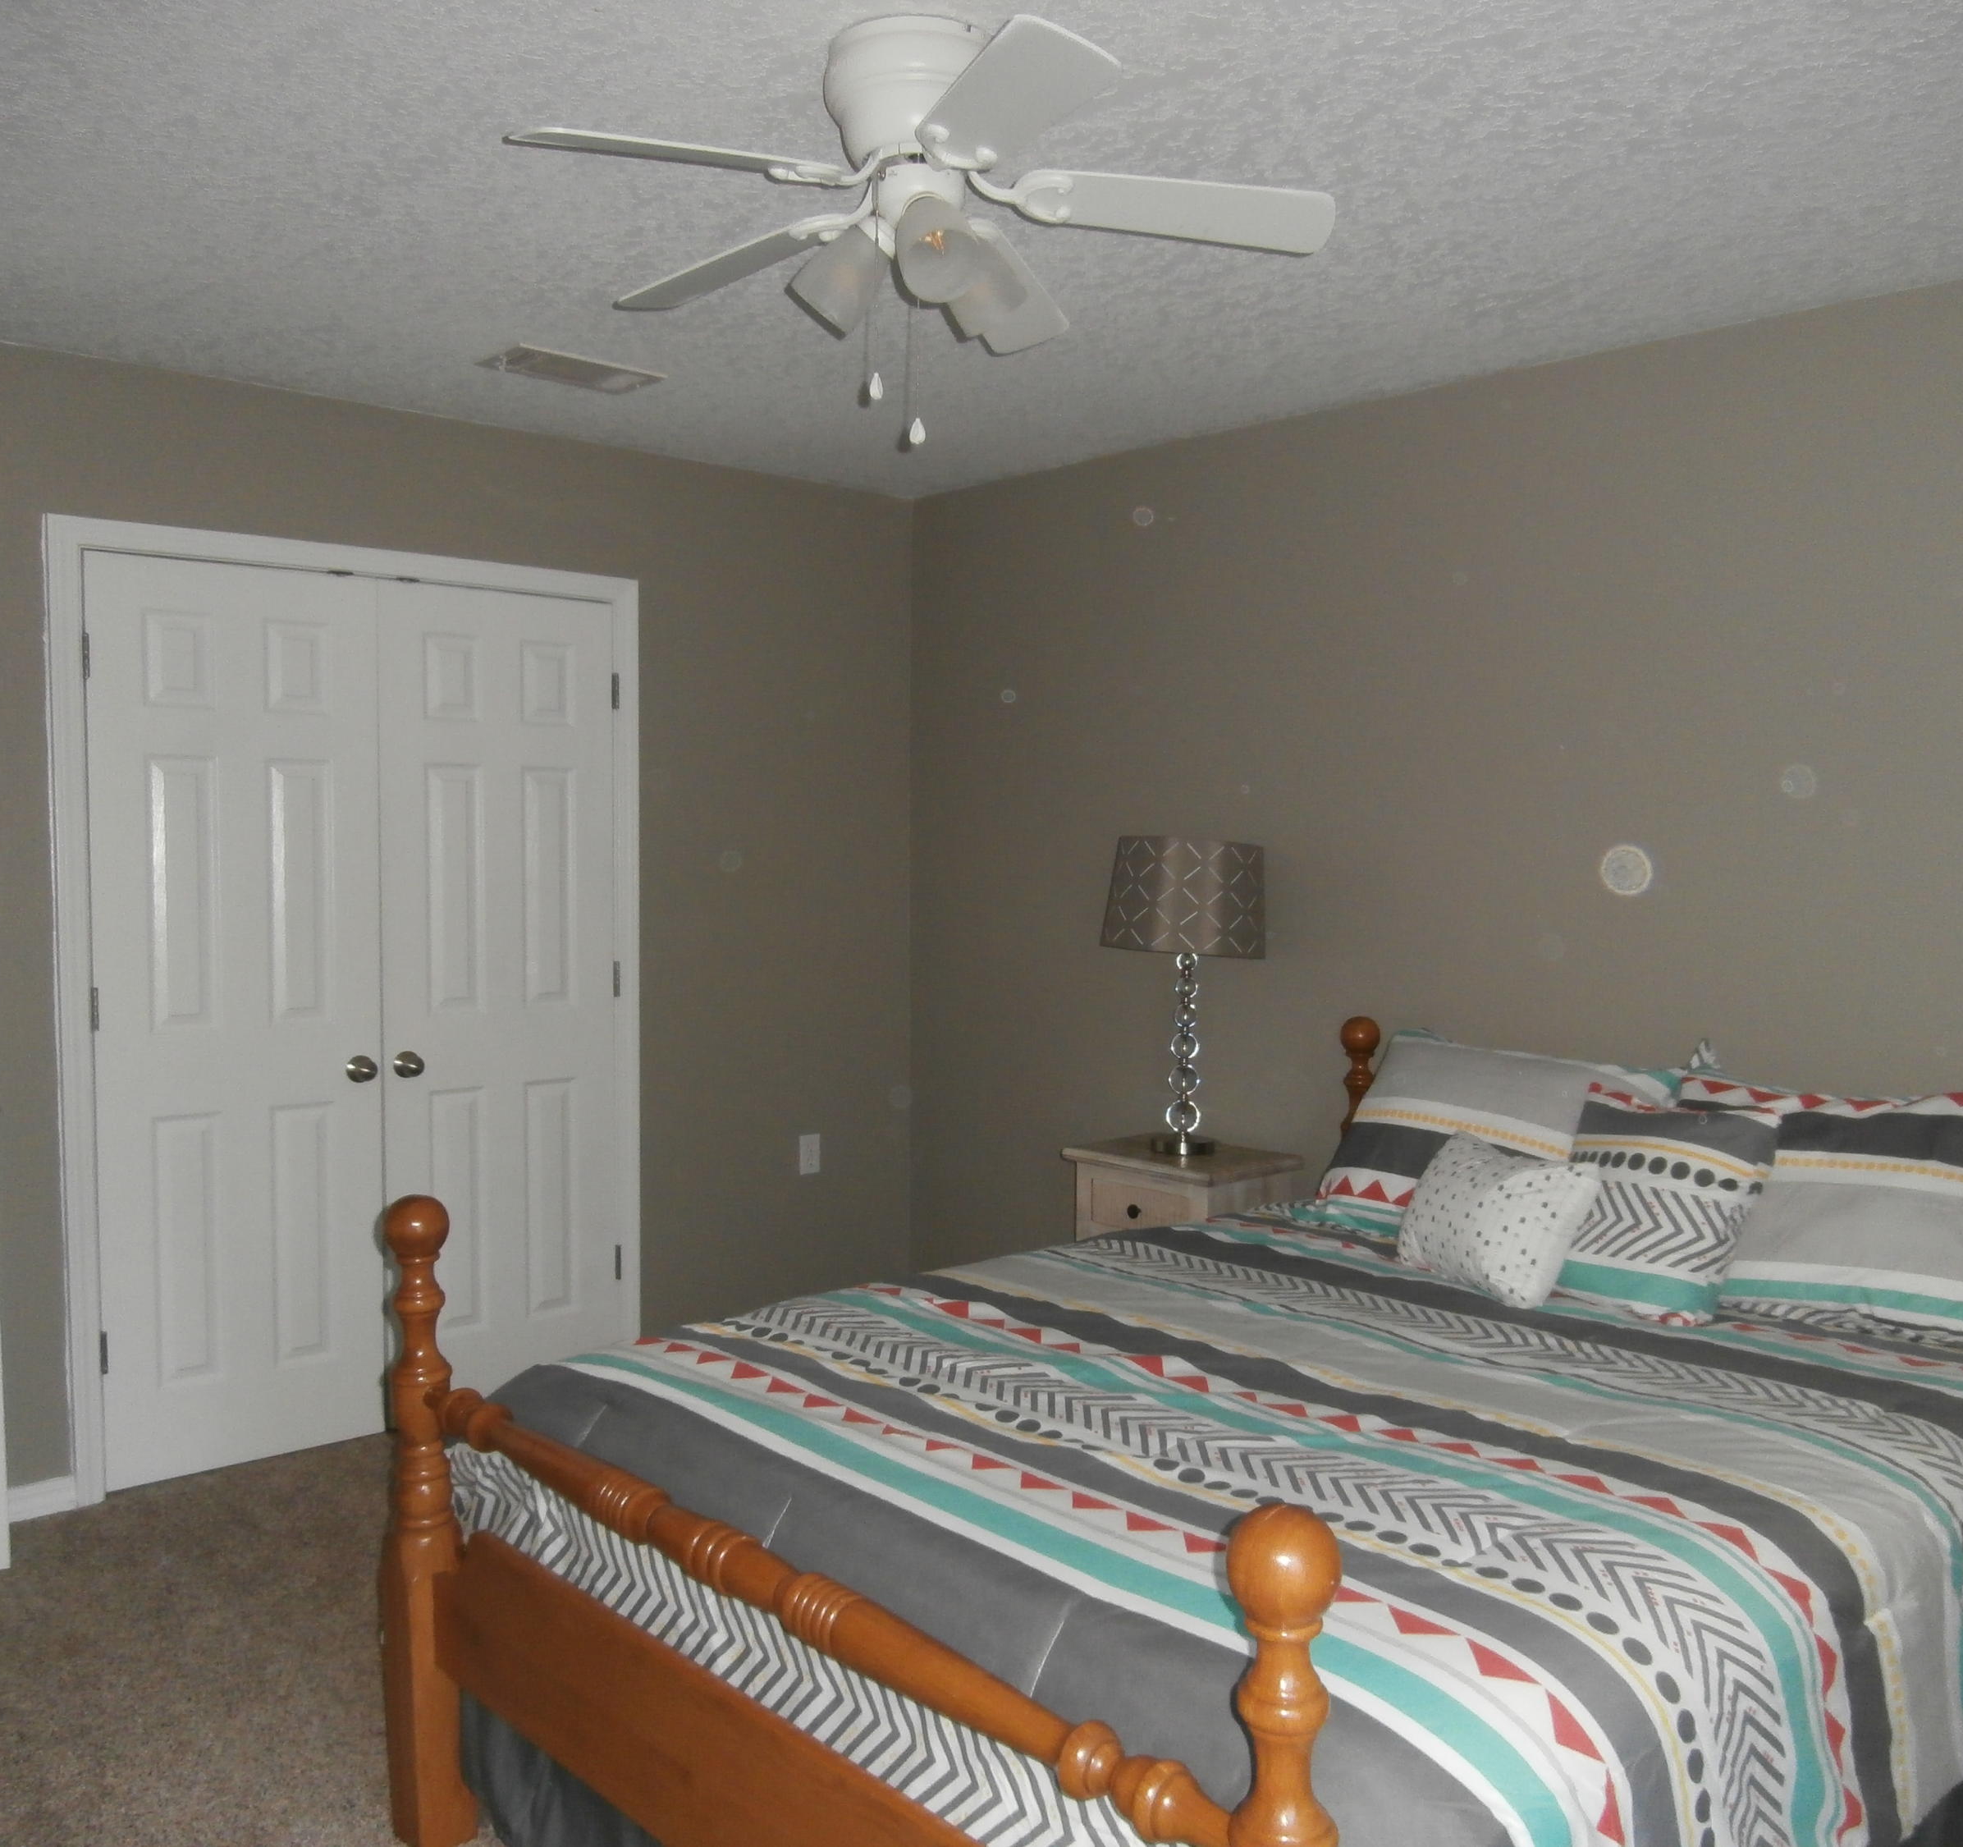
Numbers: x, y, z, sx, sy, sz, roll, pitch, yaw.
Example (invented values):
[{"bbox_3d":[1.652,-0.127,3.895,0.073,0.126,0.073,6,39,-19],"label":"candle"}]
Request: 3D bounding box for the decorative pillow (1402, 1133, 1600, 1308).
[{"bbox_3d":[0.886,0.499,2.934,0.130,0.265,0.345,33,-11,-24],"label":"decorative pillow"}]

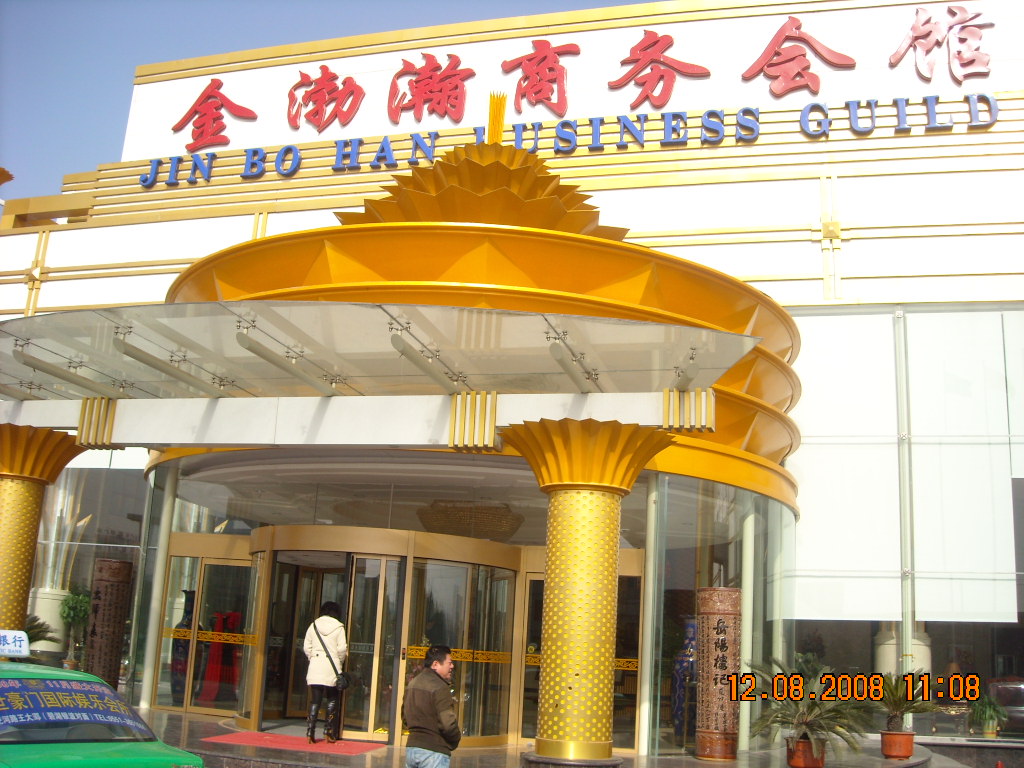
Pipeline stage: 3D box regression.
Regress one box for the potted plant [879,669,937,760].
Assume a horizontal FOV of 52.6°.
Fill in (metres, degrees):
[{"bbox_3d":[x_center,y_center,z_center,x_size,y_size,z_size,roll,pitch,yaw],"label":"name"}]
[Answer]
[{"bbox_3d":[5.147,4.303,13.494,0.900,1.100,0.850,-1,-14,16],"label":"potted plant"}]

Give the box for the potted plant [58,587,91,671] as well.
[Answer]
[{"bbox_3d":[-8.086,4.484,18.922,0.620,1.570,0.620,-1,-14,16],"label":"potted plant"}]

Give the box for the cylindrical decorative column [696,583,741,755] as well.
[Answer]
[{"bbox_3d":[2.606,3.592,12.955,0.570,2.100,0.570,-1,-14,16],"label":"cylindrical decorative column"}]

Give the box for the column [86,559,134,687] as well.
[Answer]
[{"bbox_3d":[-6.017,3.683,15.521,0.570,2.080,0.570,-1,-14,16],"label":"column"}]

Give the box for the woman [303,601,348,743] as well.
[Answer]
[{"bbox_3d":[-2.199,3.408,12.313,0.520,1.660,0.380,-1,-14,18],"label":"woman"}]

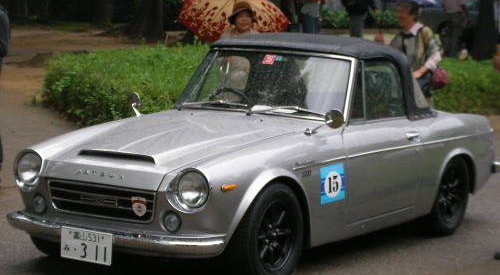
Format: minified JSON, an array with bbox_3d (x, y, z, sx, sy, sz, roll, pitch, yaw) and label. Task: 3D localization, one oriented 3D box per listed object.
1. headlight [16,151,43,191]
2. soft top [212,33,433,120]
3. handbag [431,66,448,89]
[{"bbox_3d":[-1.212,0.184,9.210,0.190,0.210,0.110,6,8,31],"label":"headlight"},{"bbox_3d":[0.465,-0.406,10.769,1.240,0.510,1.170,6,8,31],"label":"soft top"},{"bbox_3d":[1.440,-0.451,12.700,0.150,0.175,0.120,1,6,-14],"label":"handbag"}]

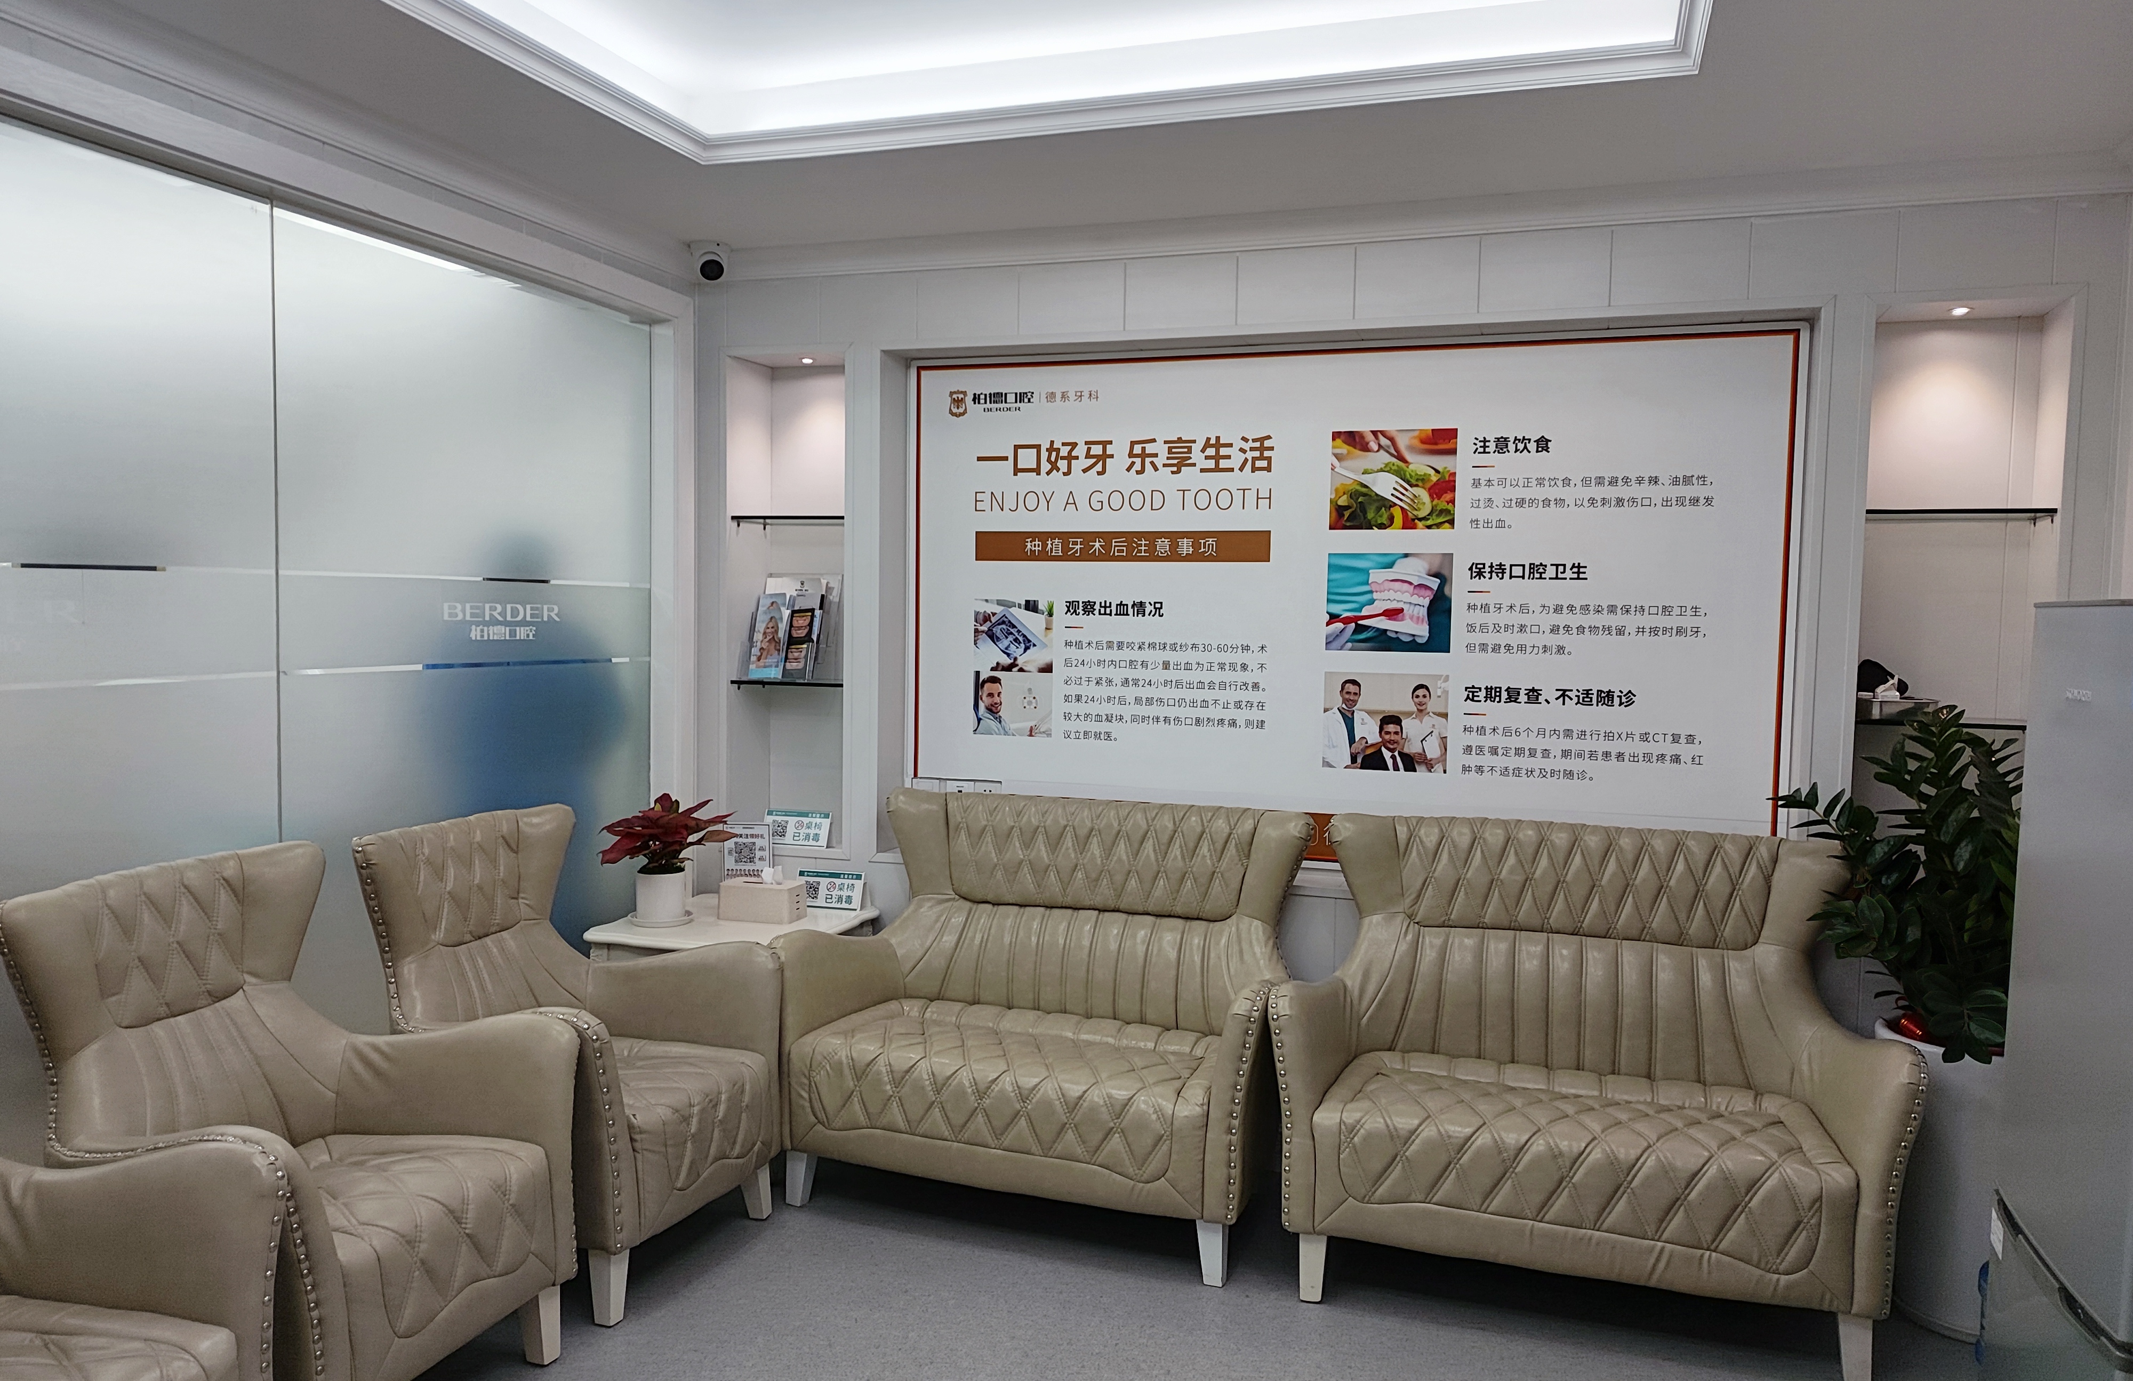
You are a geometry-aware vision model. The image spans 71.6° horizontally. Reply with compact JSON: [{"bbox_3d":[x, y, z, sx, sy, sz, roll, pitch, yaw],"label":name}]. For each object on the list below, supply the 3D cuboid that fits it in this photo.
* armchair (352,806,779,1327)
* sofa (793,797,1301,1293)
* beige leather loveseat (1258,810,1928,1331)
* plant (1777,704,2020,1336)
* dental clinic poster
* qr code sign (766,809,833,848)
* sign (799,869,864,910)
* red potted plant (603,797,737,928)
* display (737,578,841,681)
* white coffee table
[{"bbox_3d":[-1.095,0.725,3.254,0.690,0.865,0.700,2,3,19],"label":"armchair"},{"bbox_3d":[-0.013,0.726,3.554,1.172,0.865,0.685,2,3,20],"label":"sofa"},{"bbox_3d":[1.092,0.803,3.187,1.201,0.945,0.685,2,3,18],"label":"beige leather loveseat"},{"bbox_3d":[1.809,0.660,3.068,0.650,1.265,0.560,2,3,18],"label":"plant"},{"bbox_3d":[0.641,-0.215,3.866,2.264,1.325,0.030,2,3,18],"label":"dental clinic poster"},{"bbox_3d":[-0.770,0.398,4.264,0.205,0.102,0.050,1,3,10],"label":"qr code sign"},{"bbox_3d":[-0.648,0.557,4.125,0.205,0.104,0.050,1,3,10],"label":"sign"},{"bbox_3d":[-1.028,0.452,3.915,0.360,0.325,0.320,1,3,-7],"label":"red potted plant"},{"bbox_3d":[-0.804,-0.179,4.324,0.255,0.318,0.165,2,3,18],"label":"display"},{"bbox_3d":[-0.892,0.910,3.945,0.590,0.587,0.580,2,3,18],"label":"white coffee table"}]

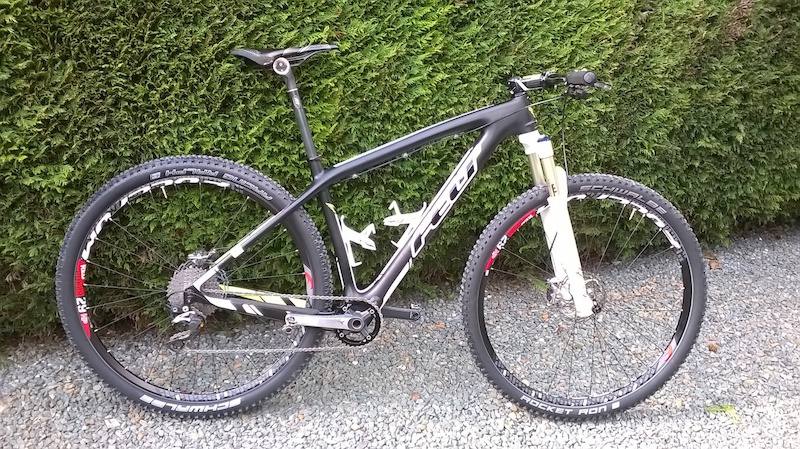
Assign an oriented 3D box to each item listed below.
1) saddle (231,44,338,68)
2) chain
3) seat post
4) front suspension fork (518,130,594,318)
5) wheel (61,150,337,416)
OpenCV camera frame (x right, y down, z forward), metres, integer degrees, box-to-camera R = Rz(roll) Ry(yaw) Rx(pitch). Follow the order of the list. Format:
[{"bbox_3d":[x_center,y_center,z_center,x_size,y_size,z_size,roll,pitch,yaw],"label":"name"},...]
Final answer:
[{"bbox_3d":[-0.298,-0.438,1.703,0.277,0.066,0.135,2,10,-5],"label":"saddle"},{"bbox_3d":[-0.315,0.266,1.769,0.552,0.174,0.025,2,10,-5],"label":"chain"},{"bbox_3d":[-0.271,-0.273,1.734,0.050,0.345,0.043,-14,11,-2],"label":"seat post"},{"bbox_3d":[0.440,-0.001,1.842,0.100,0.540,0.168,-16,11,-2],"label":"front suspension fork"},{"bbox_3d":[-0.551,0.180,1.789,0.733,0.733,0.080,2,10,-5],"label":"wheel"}]

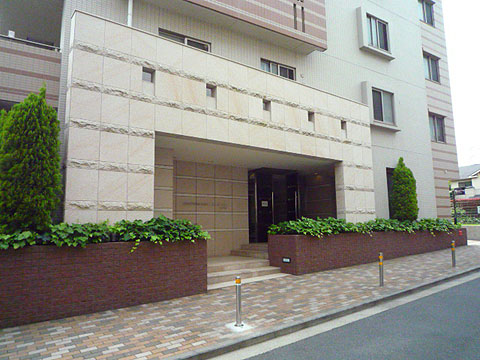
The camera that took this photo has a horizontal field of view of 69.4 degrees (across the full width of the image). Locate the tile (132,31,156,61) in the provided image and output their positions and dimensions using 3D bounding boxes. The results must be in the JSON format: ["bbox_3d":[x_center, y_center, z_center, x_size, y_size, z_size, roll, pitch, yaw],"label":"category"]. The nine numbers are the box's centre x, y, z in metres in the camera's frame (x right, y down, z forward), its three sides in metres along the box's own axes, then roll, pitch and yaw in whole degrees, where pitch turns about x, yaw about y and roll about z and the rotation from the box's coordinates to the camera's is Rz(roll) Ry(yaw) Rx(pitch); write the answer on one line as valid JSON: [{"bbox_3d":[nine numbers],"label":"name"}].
[{"bbox_3d":[-2.063,-2.865,7.458,0.552,0.586,0.050,5,-9,-36],"label":"tile"}]

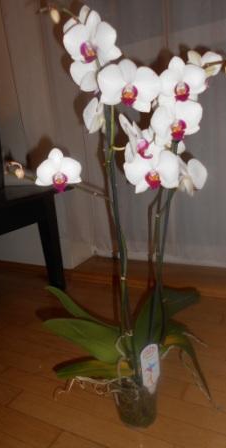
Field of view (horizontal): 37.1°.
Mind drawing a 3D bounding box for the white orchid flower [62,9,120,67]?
[{"bbox_3d":[-0.034,-0.304,0.555,0.091,0.088,0.042,-2,14,18],"label":"white orchid flower"}]

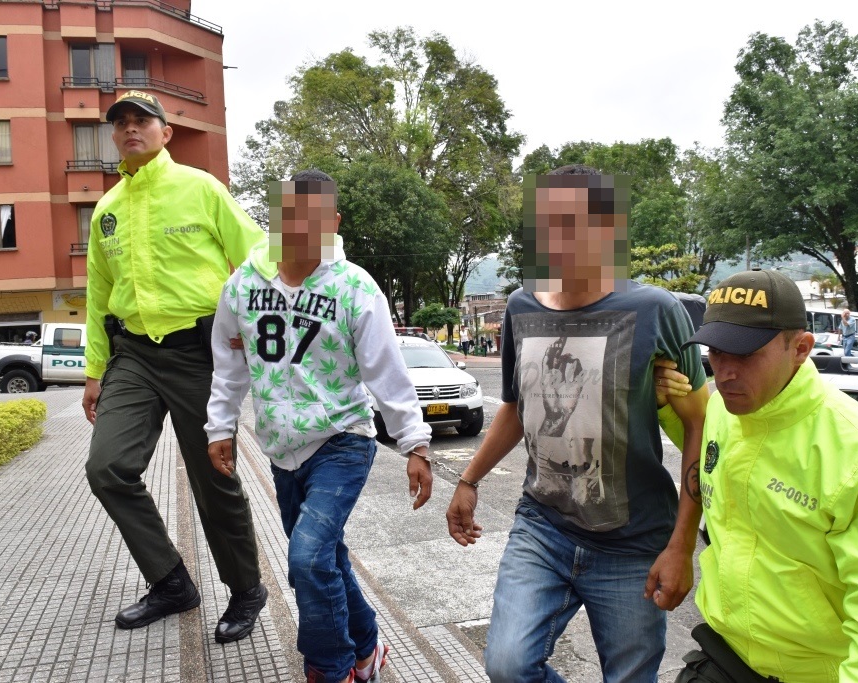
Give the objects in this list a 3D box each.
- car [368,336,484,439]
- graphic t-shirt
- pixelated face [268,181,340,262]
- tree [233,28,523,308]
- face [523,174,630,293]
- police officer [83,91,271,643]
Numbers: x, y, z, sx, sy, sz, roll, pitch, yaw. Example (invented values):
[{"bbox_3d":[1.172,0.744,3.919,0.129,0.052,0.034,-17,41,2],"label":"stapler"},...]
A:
[{"bbox_3d":[-0.420,0.700,13.800,1.880,1.820,4.320,-3,0,-15],"label":"car"},{"bbox_3d":[0.395,0.173,1.770,0.430,0.600,0.270,-3,0,31],"label":"graphic t-shirt"},{"bbox_3d":[-0.338,-0.336,2.100,0.170,0.235,0.200,-3,0,18],"label":"pixelated face"},{"bbox_3d":[-3.024,-9.103,46.000,16.500,18.800,15.000,-3,0,0],"label":"tree"},{"bbox_3d":[0.329,-0.246,1.700,0.180,0.250,0.210,-3,0,36],"label":"face"},{"bbox_3d":[-0.812,0.081,2.500,0.580,1.750,0.460,-3,0,16],"label":"police officer"}]

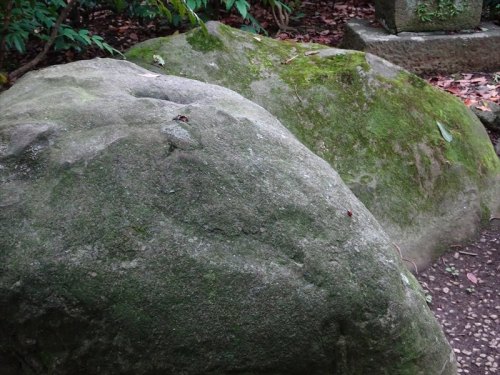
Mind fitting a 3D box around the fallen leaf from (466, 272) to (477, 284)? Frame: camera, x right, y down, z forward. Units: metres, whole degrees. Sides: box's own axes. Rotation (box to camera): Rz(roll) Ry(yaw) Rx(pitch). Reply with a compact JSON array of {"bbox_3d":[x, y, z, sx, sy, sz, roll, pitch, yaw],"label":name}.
[{"bbox_3d":[0.780,0.319,2.837,0.034,0.010,0.076,-7,24,-11],"label":"fallen leaf"}]

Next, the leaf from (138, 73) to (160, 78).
[{"bbox_3d":[-0.330,-0.367,2.655,0.073,0.012,0.035,-2,24,0],"label":"leaf"}]

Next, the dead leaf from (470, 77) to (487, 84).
[{"bbox_3d":[1.375,-0.644,4.869,0.110,0.025,0.060,-11,25,-20],"label":"dead leaf"}]

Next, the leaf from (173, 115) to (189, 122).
[{"bbox_3d":[-0.201,-0.200,2.343,0.046,0.018,0.030,3,24,9],"label":"leaf"}]

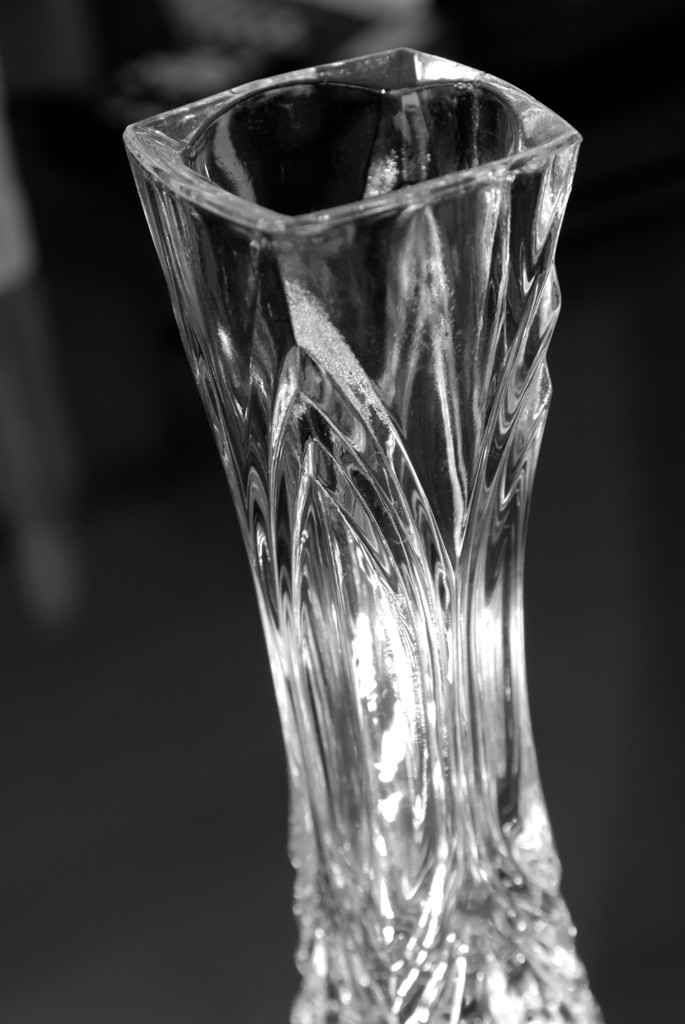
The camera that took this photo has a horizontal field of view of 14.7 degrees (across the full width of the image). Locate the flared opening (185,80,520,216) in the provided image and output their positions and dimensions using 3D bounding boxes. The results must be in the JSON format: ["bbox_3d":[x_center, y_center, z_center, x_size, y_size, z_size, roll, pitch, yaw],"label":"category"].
[{"bbox_3d":[0.001,-0.063,0.482,0.060,0.016,0.060,-20,32,-22],"label":"flared opening"}]

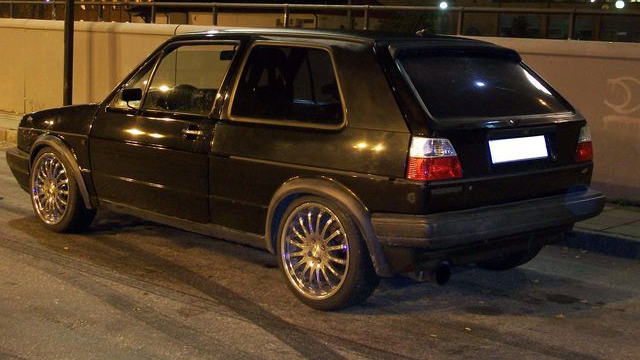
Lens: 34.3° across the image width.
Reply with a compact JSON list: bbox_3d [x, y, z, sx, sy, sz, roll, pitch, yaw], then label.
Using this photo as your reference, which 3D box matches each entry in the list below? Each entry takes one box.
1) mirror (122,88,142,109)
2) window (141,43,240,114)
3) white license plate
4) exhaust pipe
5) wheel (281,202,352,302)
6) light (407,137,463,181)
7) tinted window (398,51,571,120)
[{"bbox_3d":[-1.095,-0.481,6.048,0.065,0.125,0.135,8,10,44],"label":"mirror"},{"bbox_3d":[-0.754,-0.577,5.937,0.700,0.420,0.030,8,-7,44],"label":"window"},{"bbox_3d":[1.014,-0.156,5.253,0.520,0.110,0.012,-6,-4,-45],"label":"white license plate"},{"bbox_3d":[0.539,0.439,4.998,0.170,0.100,0.100,8,10,44],"label":"exhaust pipe"},{"bbox_3d":[0.033,0.351,5.242,0.475,0.475,0.190,9,11,44],"label":"wheel"},{"bbox_3d":[0.537,-0.100,4.813,0.120,0.200,0.280,8,10,44],"label":"light"},{"bbox_3d":[0.858,-0.487,5.373,1.240,0.040,0.441,-6,51,-45],"label":"tinted window"}]

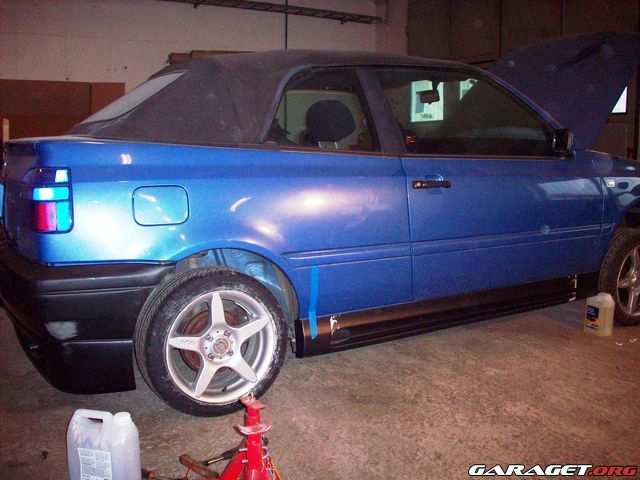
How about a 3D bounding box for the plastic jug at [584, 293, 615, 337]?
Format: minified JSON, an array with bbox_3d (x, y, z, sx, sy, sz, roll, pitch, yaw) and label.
[{"bbox_3d":[1.470,0.388,3.598,0.080,0.218,0.125,-3,7,-17],"label":"plastic jug"}]

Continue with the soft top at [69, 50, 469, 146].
[{"bbox_3d":[-0.355,-0.648,3.365,1.900,0.440,1.400,-5,8,-29],"label":"soft top"}]

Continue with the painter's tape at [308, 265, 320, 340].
[{"bbox_3d":[-0.019,0.250,2.700,0.045,0.295,0.020,-5,8,-29],"label":"painter's tape"}]

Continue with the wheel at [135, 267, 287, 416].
[{"bbox_3d":[-0.406,0.388,2.633,0.550,0.550,0.200,-5,8,-29],"label":"wheel"}]

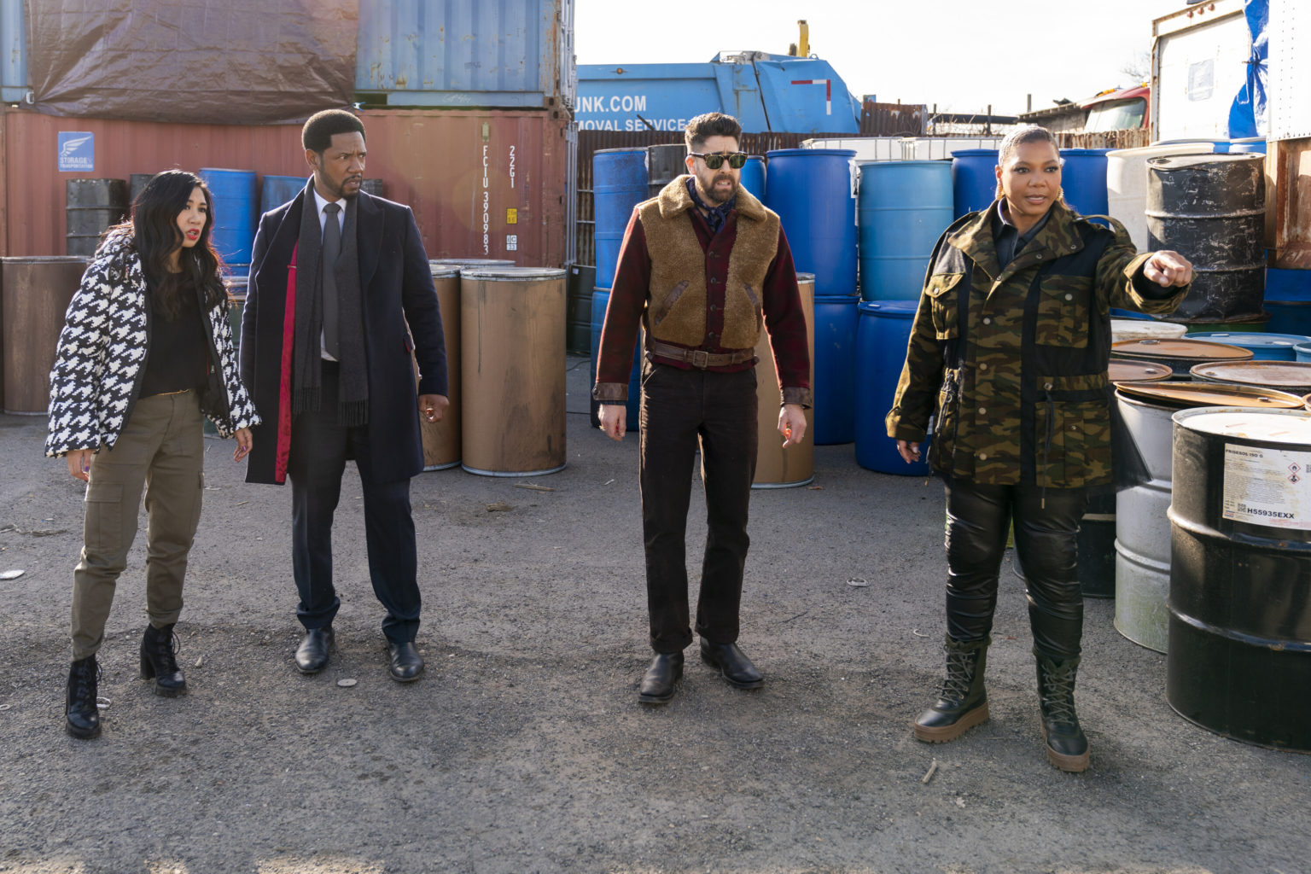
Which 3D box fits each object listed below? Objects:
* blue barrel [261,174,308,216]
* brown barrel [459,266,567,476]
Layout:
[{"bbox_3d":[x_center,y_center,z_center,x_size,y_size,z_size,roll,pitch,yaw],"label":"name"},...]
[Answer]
[{"bbox_3d":[-3.798,-2.254,12.500,0.585,0.900,0.585,0,9,0],"label":"blue barrel"},{"bbox_3d":[-0.799,-0.373,6.780,0.585,1.060,0.585,0,9,0],"label":"brown barrel"}]

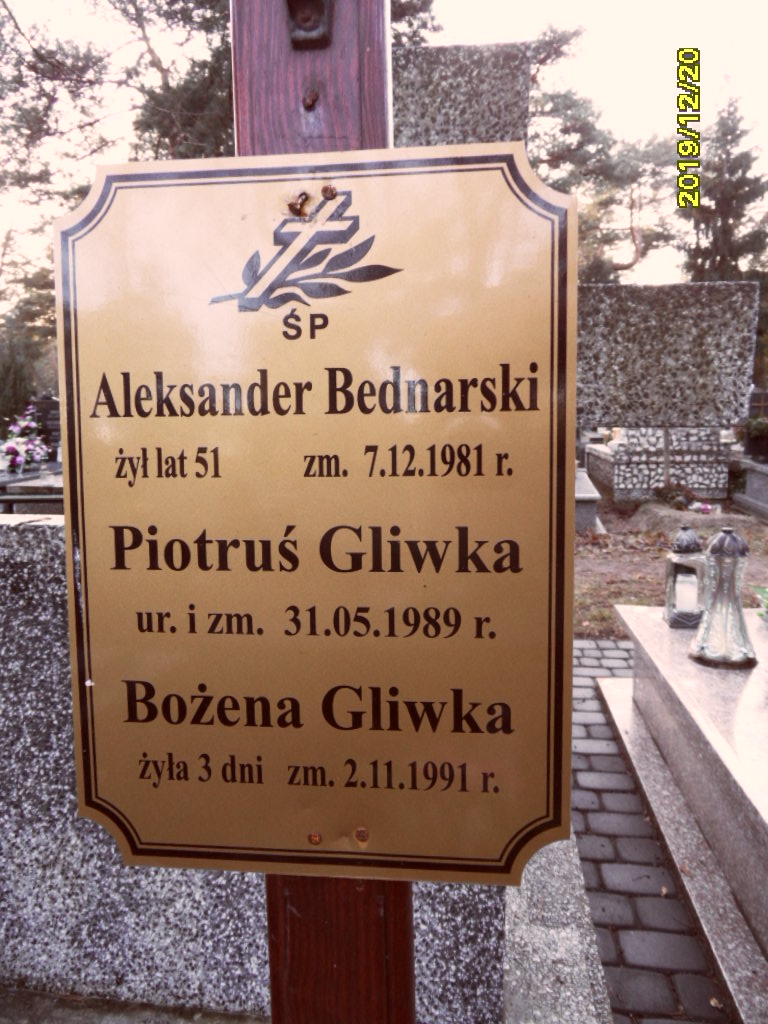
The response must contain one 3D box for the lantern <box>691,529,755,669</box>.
[{"bbox_3d":[0.926,0.223,1.925,0.169,0.363,0.169,2,8,24],"label":"lantern"}]

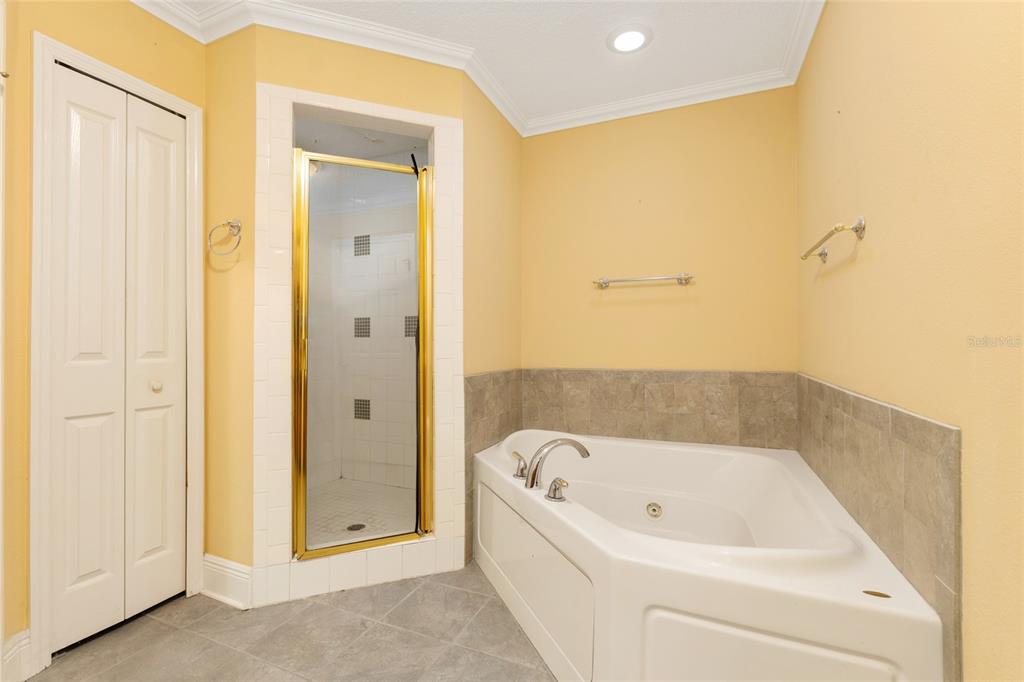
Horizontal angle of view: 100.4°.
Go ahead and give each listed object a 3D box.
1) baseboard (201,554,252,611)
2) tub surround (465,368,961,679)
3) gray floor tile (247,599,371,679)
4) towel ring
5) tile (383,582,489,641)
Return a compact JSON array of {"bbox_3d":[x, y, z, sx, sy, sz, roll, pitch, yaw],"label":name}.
[{"bbox_3d":[-1.195,0.997,1.776,0.305,0.166,0.025,0,0,22],"label":"baseboard"},{"bbox_3d":[0.465,0.620,1.755,1.520,0.915,1.500,0,0,22],"label":"tub surround"},{"bbox_3d":[-0.719,1.086,1.560,0.325,0.012,0.320,0,0,22],"label":"gray floor tile"},{"bbox_3d":[-1.166,-0.420,1.735,0.172,0.152,0.075,0,0,22],"label":"towel ring"},{"bbox_3d":[-0.300,1.086,1.727,0.325,0.012,0.320,0,0,22],"label":"tile"}]

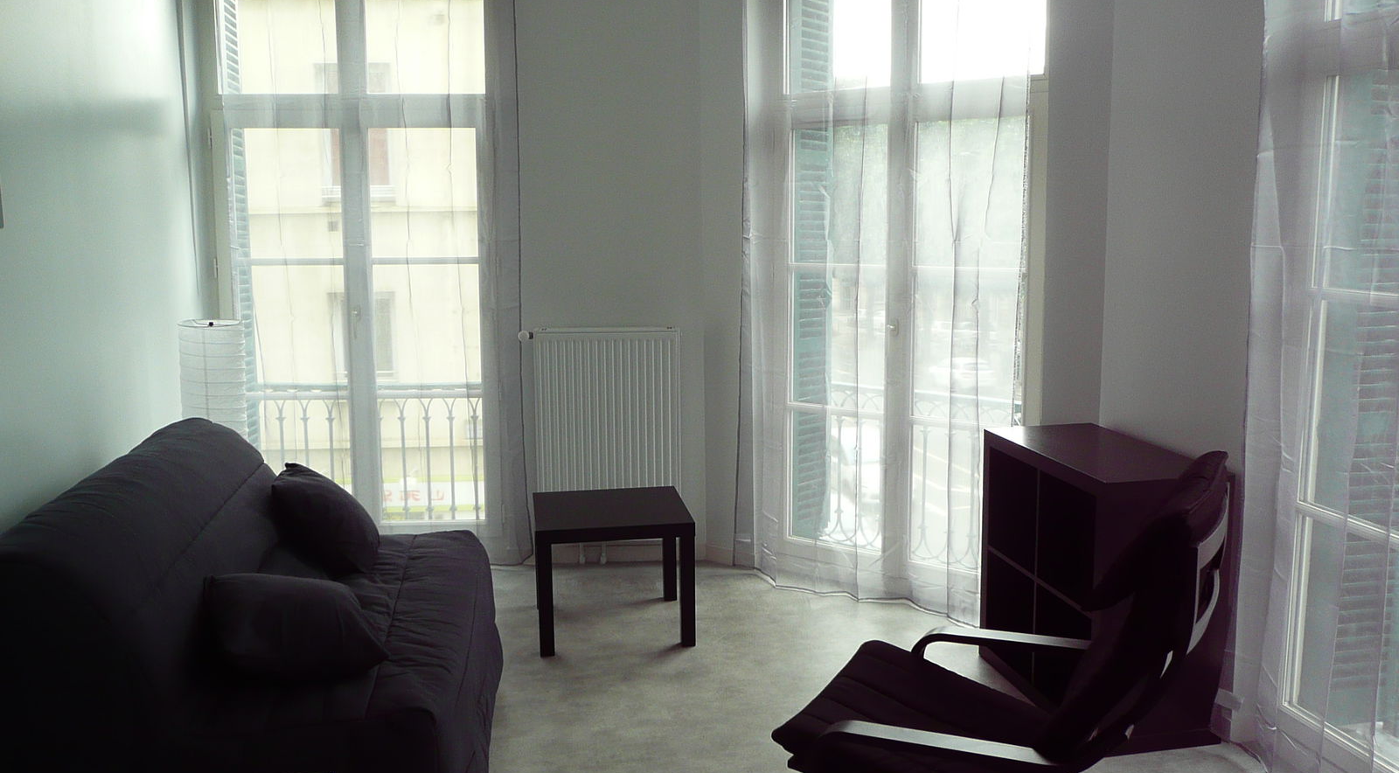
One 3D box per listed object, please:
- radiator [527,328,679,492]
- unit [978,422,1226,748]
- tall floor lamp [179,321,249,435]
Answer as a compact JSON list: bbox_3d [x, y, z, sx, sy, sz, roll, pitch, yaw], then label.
[{"bbox_3d":[-0.394,0.215,4.882,0.610,0.900,0.100,-1,7,-6],"label":"radiator"},{"bbox_3d":[1.214,0.584,3.468,0.390,0.790,0.790,-1,7,-9],"label":"unit"},{"bbox_3d":[-1.754,0.335,4.126,0.220,1.130,0.220,-1,7,-6],"label":"tall floor lamp"}]

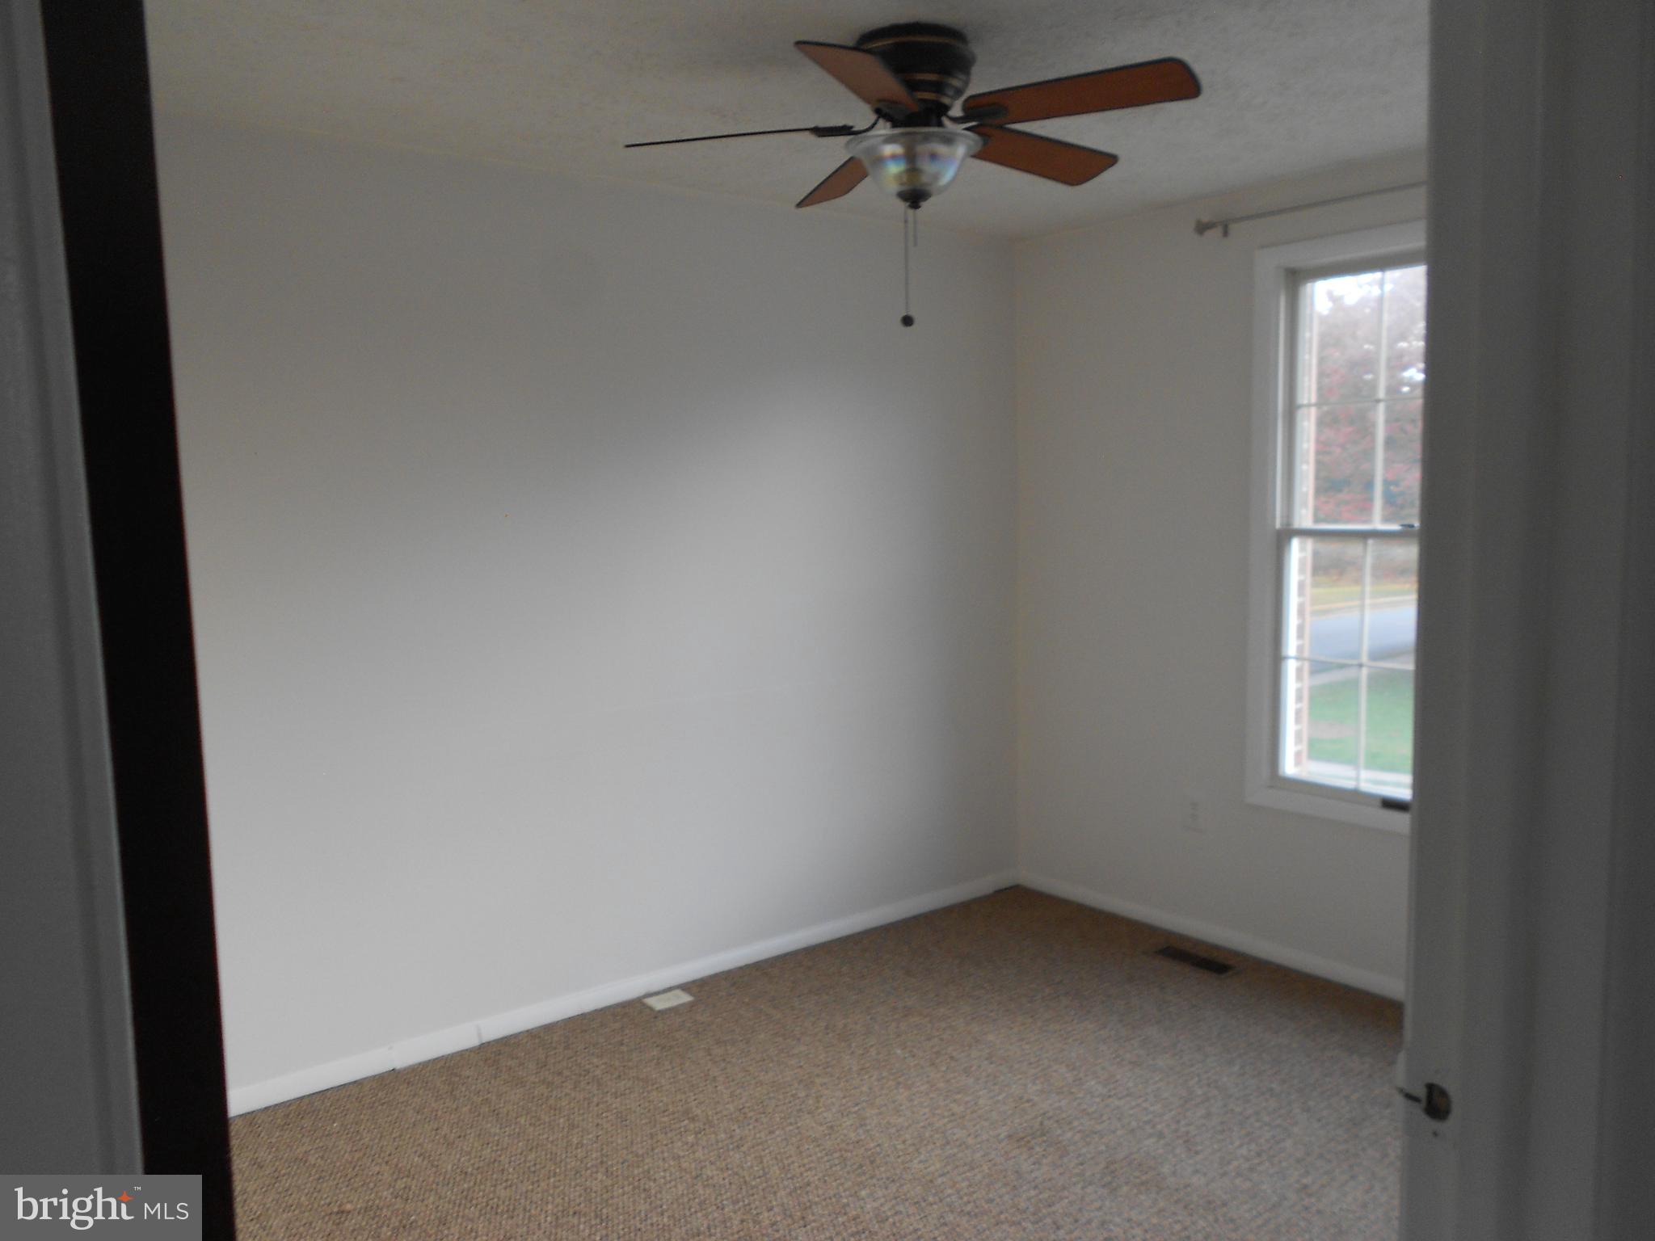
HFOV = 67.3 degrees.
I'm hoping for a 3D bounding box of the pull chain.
[{"bbox_3d":[0.164,-0.734,2.568,0.028,0.257,0.028,-1,6,4],"label":"pull chain"}]

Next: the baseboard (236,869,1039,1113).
[{"bbox_3d":[-0.425,1.085,3.832,2.940,0.066,0.015,-6,7,-37],"label":"baseboard"}]

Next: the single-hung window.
[{"bbox_3d":[1.628,-0.239,3.451,0.100,1.692,0.990,-6,7,-37],"label":"single-hung window"}]

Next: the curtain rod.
[{"bbox_3d":[1.544,-1.151,3.311,0.098,0.071,1.294,-6,7,-37],"label":"curtain rod"}]

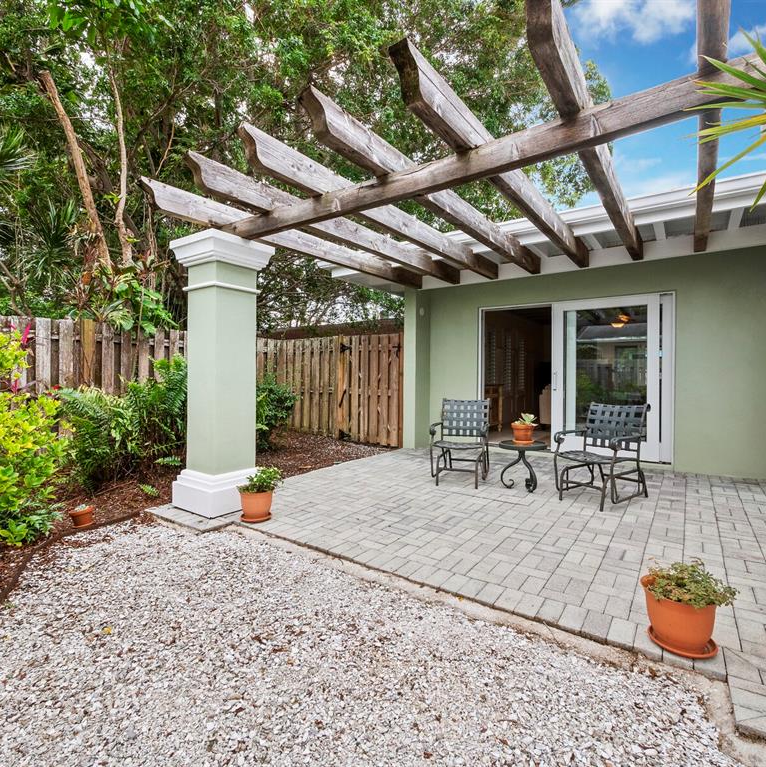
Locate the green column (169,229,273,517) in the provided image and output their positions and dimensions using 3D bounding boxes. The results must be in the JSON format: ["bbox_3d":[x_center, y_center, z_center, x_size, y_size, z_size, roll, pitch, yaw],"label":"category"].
[{"bbox_3d":[-1.424,-0.077,3.708,0.610,2.310,0.610,1,1,37],"label":"green column"}]

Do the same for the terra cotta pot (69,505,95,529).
[{"bbox_3d":[-2.300,1.020,3.160,0.165,0.150,0.165,0,1,-36],"label":"terra cotta pot"}]

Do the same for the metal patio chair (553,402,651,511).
[{"bbox_3d":[2.041,0.627,3.818,0.780,0.875,0.600,0,1,-33],"label":"metal patio chair"}]

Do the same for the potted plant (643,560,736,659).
[{"bbox_3d":[1.300,0.950,1.785,0.340,0.320,0.320,1,1,36],"label":"potted plant"}]

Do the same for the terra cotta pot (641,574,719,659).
[{"bbox_3d":[1.272,0.992,1.776,0.270,0.235,0.270,1,1,36],"label":"terra cotta pot"}]

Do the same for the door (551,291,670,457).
[{"bbox_3d":[2.867,-0.077,5.260,1.370,2.040,0.100,1,1,37],"label":"door"}]

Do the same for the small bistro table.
[{"bbox_3d":[1.409,0.828,4.140,0.485,0.465,0.485,1,1,37],"label":"small bistro table"}]

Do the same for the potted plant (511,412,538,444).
[{"bbox_3d":[1.425,0.450,4.180,0.245,0.310,0.235,0,1,19],"label":"potted plant"}]

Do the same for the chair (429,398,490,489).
[{"bbox_3d":[0.877,0.617,4.563,0.600,0.875,0.780,0,1,19],"label":"chair"}]

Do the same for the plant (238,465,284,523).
[{"bbox_3d":[-0.985,0.880,3.320,0.345,0.410,0.320,0,1,-17],"label":"plant"}]

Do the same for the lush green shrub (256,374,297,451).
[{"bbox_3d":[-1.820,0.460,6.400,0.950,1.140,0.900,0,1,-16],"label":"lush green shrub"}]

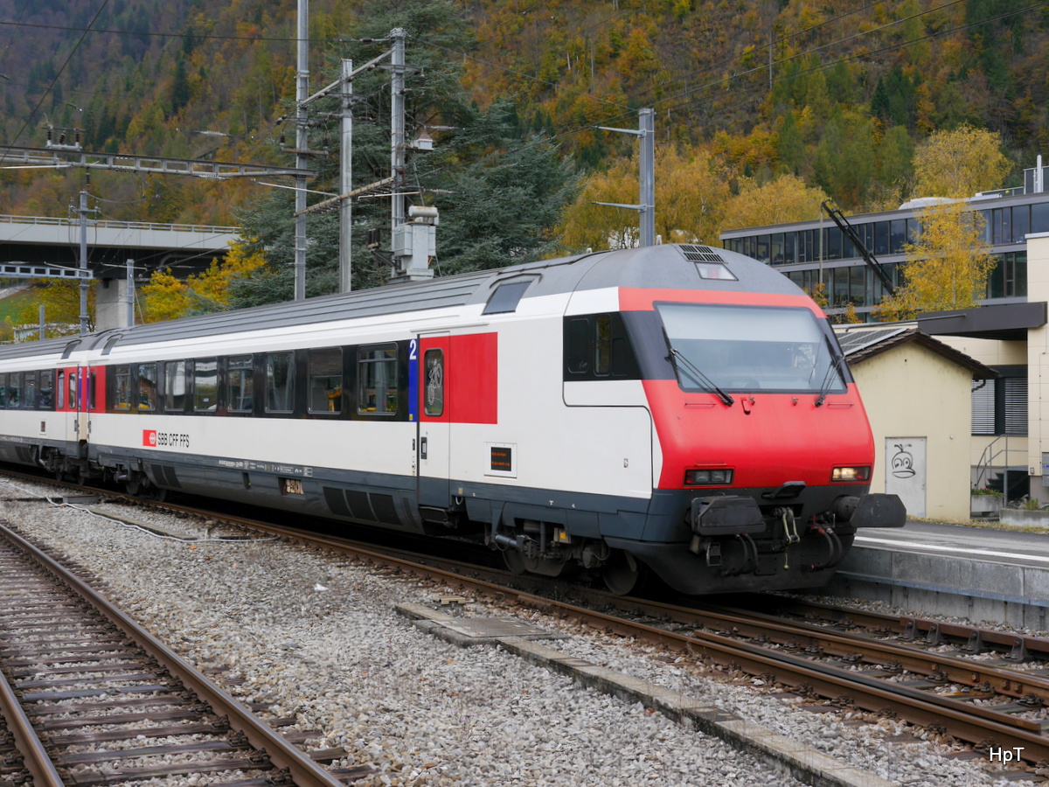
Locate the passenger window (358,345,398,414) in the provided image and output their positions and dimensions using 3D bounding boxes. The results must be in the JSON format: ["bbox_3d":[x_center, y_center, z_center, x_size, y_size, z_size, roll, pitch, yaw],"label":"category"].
[{"bbox_3d":[-2.073,-0.182,22.229,0.060,0.990,1.400,0,-1,-28],"label":"passenger window"}]

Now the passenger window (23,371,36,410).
[{"bbox_3d":[-13.454,-0.083,42.849,0.060,1.000,1.400,0,-1,-28],"label":"passenger window"}]

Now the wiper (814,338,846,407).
[{"bbox_3d":[3.239,-0.255,17.042,0.580,0.920,0.120,0,-32,-28],"label":"wiper"}]

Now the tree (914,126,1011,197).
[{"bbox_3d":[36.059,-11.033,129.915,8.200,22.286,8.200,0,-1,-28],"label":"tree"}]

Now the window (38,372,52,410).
[{"bbox_3d":[-12.453,-0.091,41.015,0.060,1.000,1.400,0,-1,-28],"label":"window"}]

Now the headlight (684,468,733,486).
[{"bbox_3d":[1.857,0.843,15.917,0.550,0.165,0.100,0,-1,-28],"label":"headlight"}]

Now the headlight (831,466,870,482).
[{"bbox_3d":[3.469,0.855,16.780,0.550,0.165,0.100,0,-1,-28],"label":"headlight"}]

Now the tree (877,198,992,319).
[{"bbox_3d":[19.639,-2.790,74.951,5.400,12.853,5.400,0,-1,-28],"label":"tree"}]

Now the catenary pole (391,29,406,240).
[{"bbox_3d":[-3.098,-3.161,38.456,0.250,11.491,0.230,0,-1,-28],"label":"catenary pole"}]

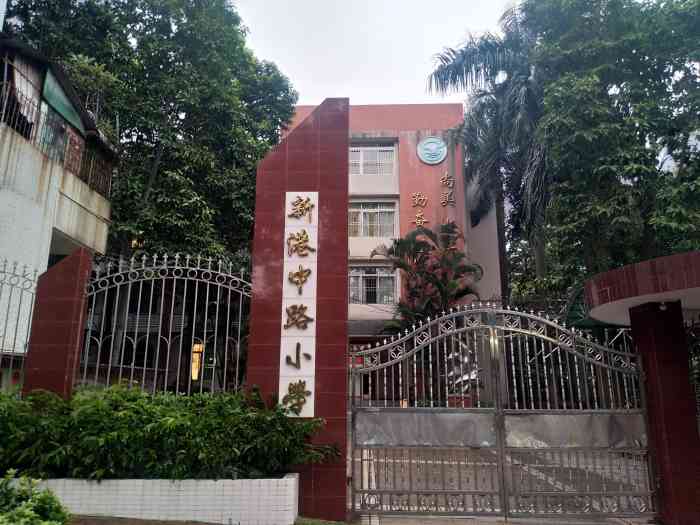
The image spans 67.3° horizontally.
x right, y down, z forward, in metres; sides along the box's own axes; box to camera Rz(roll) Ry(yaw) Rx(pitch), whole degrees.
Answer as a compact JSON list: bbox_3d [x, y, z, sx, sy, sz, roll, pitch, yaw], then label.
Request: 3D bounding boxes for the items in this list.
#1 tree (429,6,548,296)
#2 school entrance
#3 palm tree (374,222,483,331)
[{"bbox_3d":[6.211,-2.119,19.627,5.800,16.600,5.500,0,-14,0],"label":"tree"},{"bbox_3d":[1.900,1.896,6.999,3.850,2.700,0.130,-1,-14,3],"label":"school entrance"},{"bbox_3d":[2.824,2.307,17.986,3.600,7.200,3.400,0,-14,0],"label":"palm tree"}]

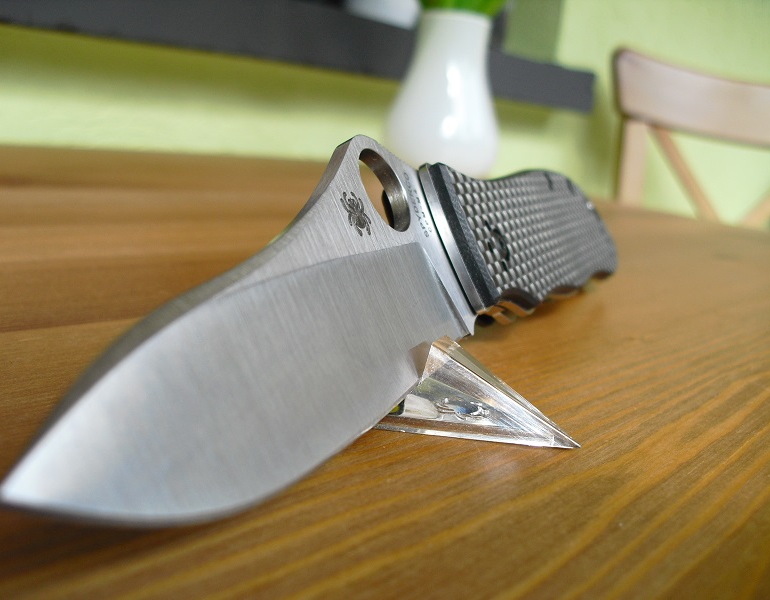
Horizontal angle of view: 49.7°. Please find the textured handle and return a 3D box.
[{"bbox_3d":[0.032,-0.013,0.187,0.014,0.031,0.114,-24,-4,25],"label":"textured handle"}]

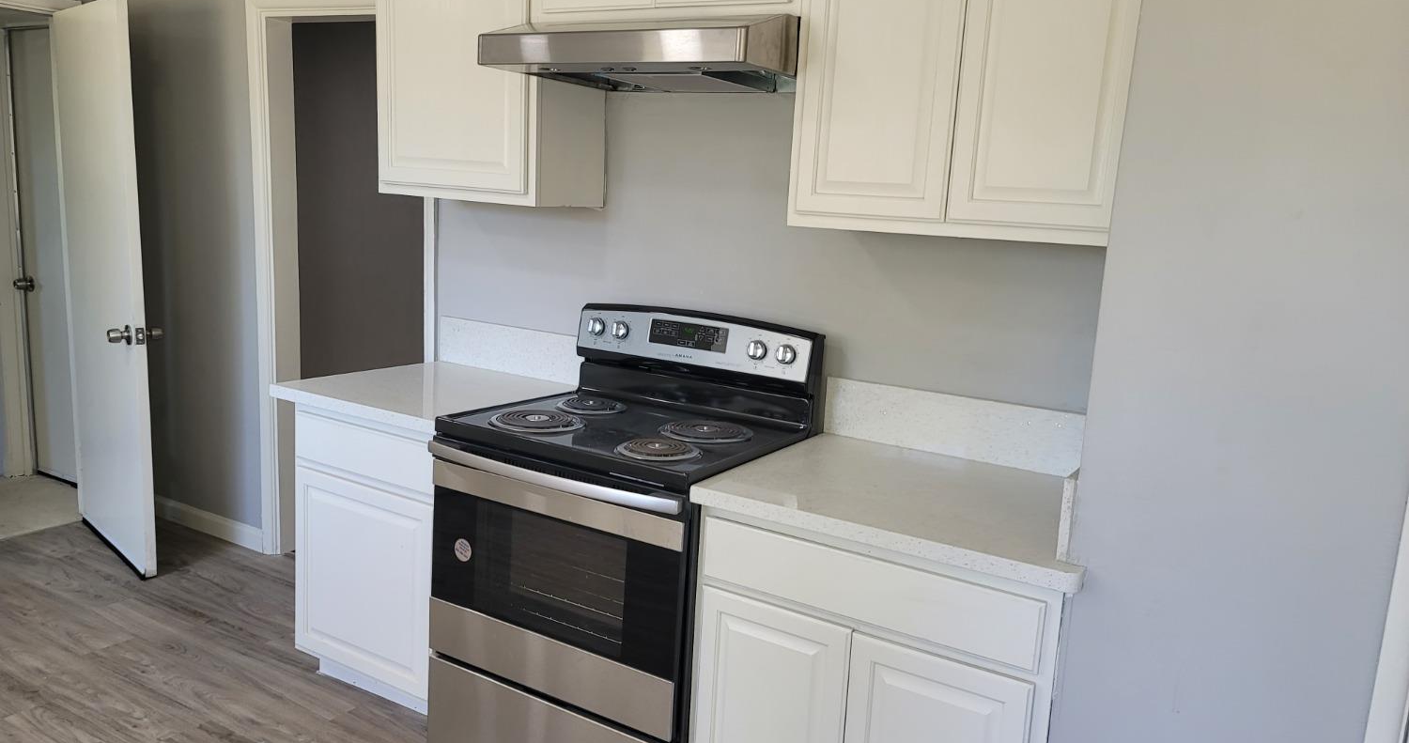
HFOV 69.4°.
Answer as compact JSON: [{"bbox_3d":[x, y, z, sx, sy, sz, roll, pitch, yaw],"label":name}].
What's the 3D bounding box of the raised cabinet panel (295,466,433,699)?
[{"bbox_3d":[-0.939,0.586,2.812,0.566,0.557,0.020,9,12,31],"label":"raised cabinet panel"}]

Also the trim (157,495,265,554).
[{"bbox_3d":[-2.146,0.619,4.307,0.875,0.100,0.015,9,12,31],"label":"trim"}]

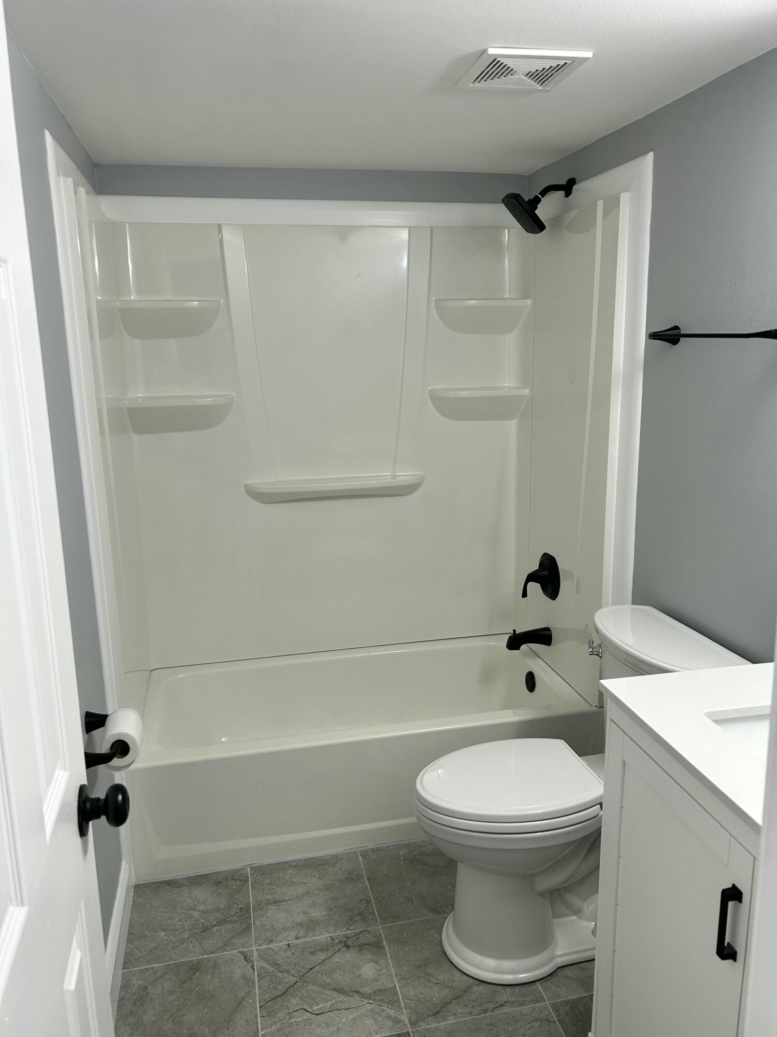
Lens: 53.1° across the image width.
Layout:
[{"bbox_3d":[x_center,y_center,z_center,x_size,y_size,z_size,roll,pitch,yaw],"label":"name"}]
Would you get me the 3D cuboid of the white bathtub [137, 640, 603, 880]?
[{"bbox_3d":[-0.104,0.764,2.732,1.497,0.373,0.721,-4,13,-12],"label":"white bathtub"}]

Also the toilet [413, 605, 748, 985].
[{"bbox_3d":[0.429,0.700,1.965,0.722,0.818,0.443,-4,13,-12],"label":"toilet"}]

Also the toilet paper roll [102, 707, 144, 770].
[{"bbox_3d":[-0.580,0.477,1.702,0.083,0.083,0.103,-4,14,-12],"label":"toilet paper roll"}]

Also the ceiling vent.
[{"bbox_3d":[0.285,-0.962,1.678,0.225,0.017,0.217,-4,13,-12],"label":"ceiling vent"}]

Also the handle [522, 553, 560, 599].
[{"bbox_3d":[0.530,0.212,2.780,0.103,0.151,0.153,-4,13,-12],"label":"handle"}]

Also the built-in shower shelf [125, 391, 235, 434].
[{"bbox_3d":[-0.706,-0.356,2.657,0.361,0.130,0.103,-4,13,-12],"label":"built-in shower shelf"}]

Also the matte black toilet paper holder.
[{"bbox_3d":[-0.619,0.478,1.693,0.098,0.058,0.195,-4,14,-12],"label":"matte black toilet paper holder"}]

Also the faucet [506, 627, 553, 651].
[{"bbox_3d":[0.498,0.425,2.794,0.162,0.092,0.063,-4,14,-12],"label":"faucet"}]

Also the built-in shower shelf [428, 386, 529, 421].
[{"bbox_3d":[0.332,-0.413,2.836,0.355,0.130,0.105,-4,14,-12],"label":"built-in shower shelf"}]

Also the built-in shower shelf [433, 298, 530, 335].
[{"bbox_3d":[0.340,-0.731,2.808,0.345,0.128,0.103,-4,13,-12],"label":"built-in shower shelf"}]

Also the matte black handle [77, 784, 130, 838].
[{"bbox_3d":[-0.371,0.380,1.026,0.062,0.067,0.067,-4,14,-12],"label":"matte black handle"}]

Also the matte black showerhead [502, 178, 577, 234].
[{"bbox_3d":[0.473,-0.983,2.446,0.216,0.160,0.135,-4,14,-12],"label":"matte black showerhead"}]

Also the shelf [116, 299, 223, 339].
[{"bbox_3d":[-0.708,-0.651,2.541,0.340,0.125,0.105,-4,14,-12],"label":"shelf"}]

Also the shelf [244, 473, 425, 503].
[{"bbox_3d":[-0.179,-0.102,2.829,0.670,0.080,0.108,-4,13,-12],"label":"shelf"}]

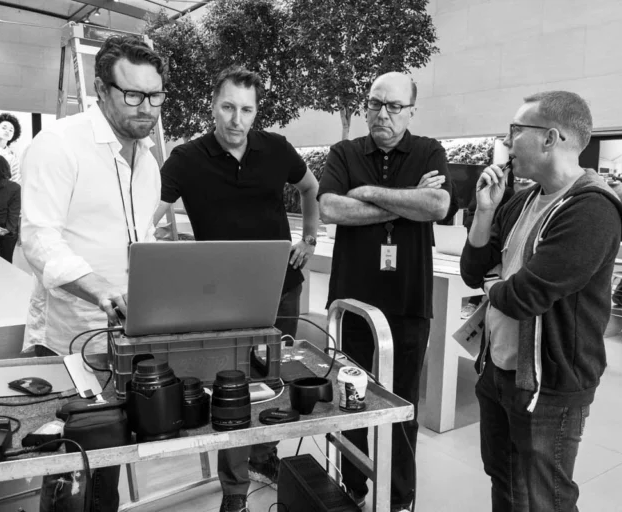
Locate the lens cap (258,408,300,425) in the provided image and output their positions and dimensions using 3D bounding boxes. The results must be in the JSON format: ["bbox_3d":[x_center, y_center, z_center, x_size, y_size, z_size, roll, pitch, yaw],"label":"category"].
[{"bbox_3d":[-0.063,0.327,1.218,0.083,0.009,0.083,1,6,0],"label":"lens cap"}]

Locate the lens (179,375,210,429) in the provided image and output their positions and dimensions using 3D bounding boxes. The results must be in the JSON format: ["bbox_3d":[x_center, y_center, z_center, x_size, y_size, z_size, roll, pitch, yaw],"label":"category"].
[{"bbox_3d":[-0.234,0.287,1.179,0.072,0.087,0.072,-1,6,-23],"label":"lens"}]

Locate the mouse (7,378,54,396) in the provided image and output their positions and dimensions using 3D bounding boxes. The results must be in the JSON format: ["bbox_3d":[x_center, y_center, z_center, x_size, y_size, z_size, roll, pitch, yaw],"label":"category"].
[{"bbox_3d":[-0.619,0.283,1.319,0.114,0.024,0.059,5,7,31],"label":"mouse"}]

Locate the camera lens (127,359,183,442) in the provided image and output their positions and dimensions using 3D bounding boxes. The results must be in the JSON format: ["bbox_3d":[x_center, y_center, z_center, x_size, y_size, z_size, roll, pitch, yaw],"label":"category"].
[{"bbox_3d":[-0.285,0.266,1.099,0.101,0.141,0.101,-1,6,-23],"label":"camera lens"}]

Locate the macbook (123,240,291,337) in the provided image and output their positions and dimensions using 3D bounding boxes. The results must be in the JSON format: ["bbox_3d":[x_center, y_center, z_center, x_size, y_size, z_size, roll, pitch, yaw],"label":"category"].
[{"bbox_3d":[-0.276,0.066,1.455,0.353,0.228,0.351,-1,6,-23],"label":"macbook"}]

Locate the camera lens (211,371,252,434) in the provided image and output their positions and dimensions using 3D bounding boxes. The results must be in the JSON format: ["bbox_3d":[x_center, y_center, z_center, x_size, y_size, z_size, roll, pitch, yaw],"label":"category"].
[{"bbox_3d":[-0.156,0.283,1.175,0.076,0.101,0.076,1,6,0],"label":"camera lens"}]

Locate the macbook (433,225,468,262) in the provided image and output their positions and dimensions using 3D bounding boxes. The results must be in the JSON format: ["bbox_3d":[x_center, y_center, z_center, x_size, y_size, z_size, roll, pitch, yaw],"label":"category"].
[{"bbox_3d":[1.189,-0.120,4.752,0.312,0.232,0.342,-3,7,-37],"label":"macbook"}]

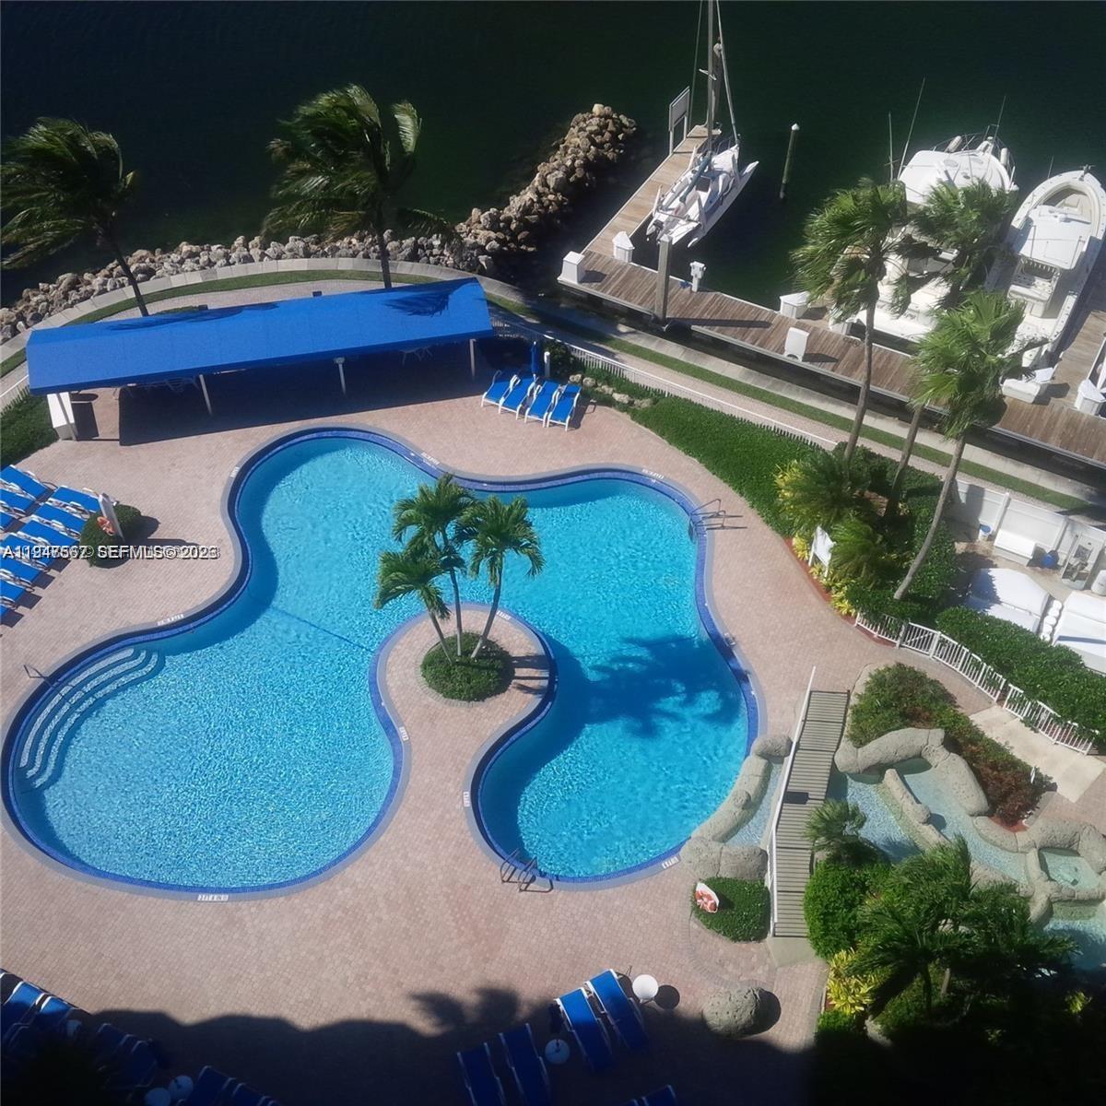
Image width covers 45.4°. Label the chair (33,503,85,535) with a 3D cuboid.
[{"bbox_3d":[-14.010,-0.914,37.800,1.800,0.620,0.690,21,51,17],"label":"chair"}]

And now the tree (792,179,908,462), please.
[{"bbox_3d":[7.567,-5.176,35.959,2.950,9.300,2.950,0,48,0],"label":"tree"}]

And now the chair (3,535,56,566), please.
[{"bbox_3d":[-14.700,-0.043,37.018,1.800,0.620,0.690,20,51,16],"label":"chair"}]

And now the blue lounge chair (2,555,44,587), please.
[{"bbox_3d":[-15.160,0.349,37.070,1.850,0.620,0.700,22,52,18],"label":"blue lounge chair"}]

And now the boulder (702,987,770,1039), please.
[{"bbox_3d":[4.304,10.865,31.230,1.500,0.850,1.200,0,48,0],"label":"boulder"}]

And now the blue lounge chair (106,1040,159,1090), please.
[{"bbox_3d":[-8.768,11.003,27.794,0.700,0.620,1.850,19,52,16],"label":"blue lounge chair"}]

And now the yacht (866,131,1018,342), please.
[{"bbox_3d":[14.506,-12.018,48.818,4.100,4.400,11.040,22,52,18],"label":"yacht"}]

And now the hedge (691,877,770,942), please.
[{"bbox_3d":[4.448,8.953,33.107,1.950,0.600,1.600,0,48,0],"label":"hedge"}]

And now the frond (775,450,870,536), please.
[{"bbox_3d":[7.610,-1.656,37.727,2.700,2.300,2.700,0,49,0],"label":"frond"}]

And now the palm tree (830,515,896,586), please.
[{"bbox_3d":[8.503,-0.038,36.208,1.750,2.100,1.750,0,48,0],"label":"palm tree"}]

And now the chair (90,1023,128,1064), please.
[{"bbox_3d":[-9.627,10.676,27.503,0.690,0.620,1.800,20,51,17],"label":"chair"}]

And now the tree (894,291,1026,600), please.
[{"bbox_3d":[9.492,-1.793,32.940,3.000,9.700,3.000,0,49,0],"label":"tree"}]

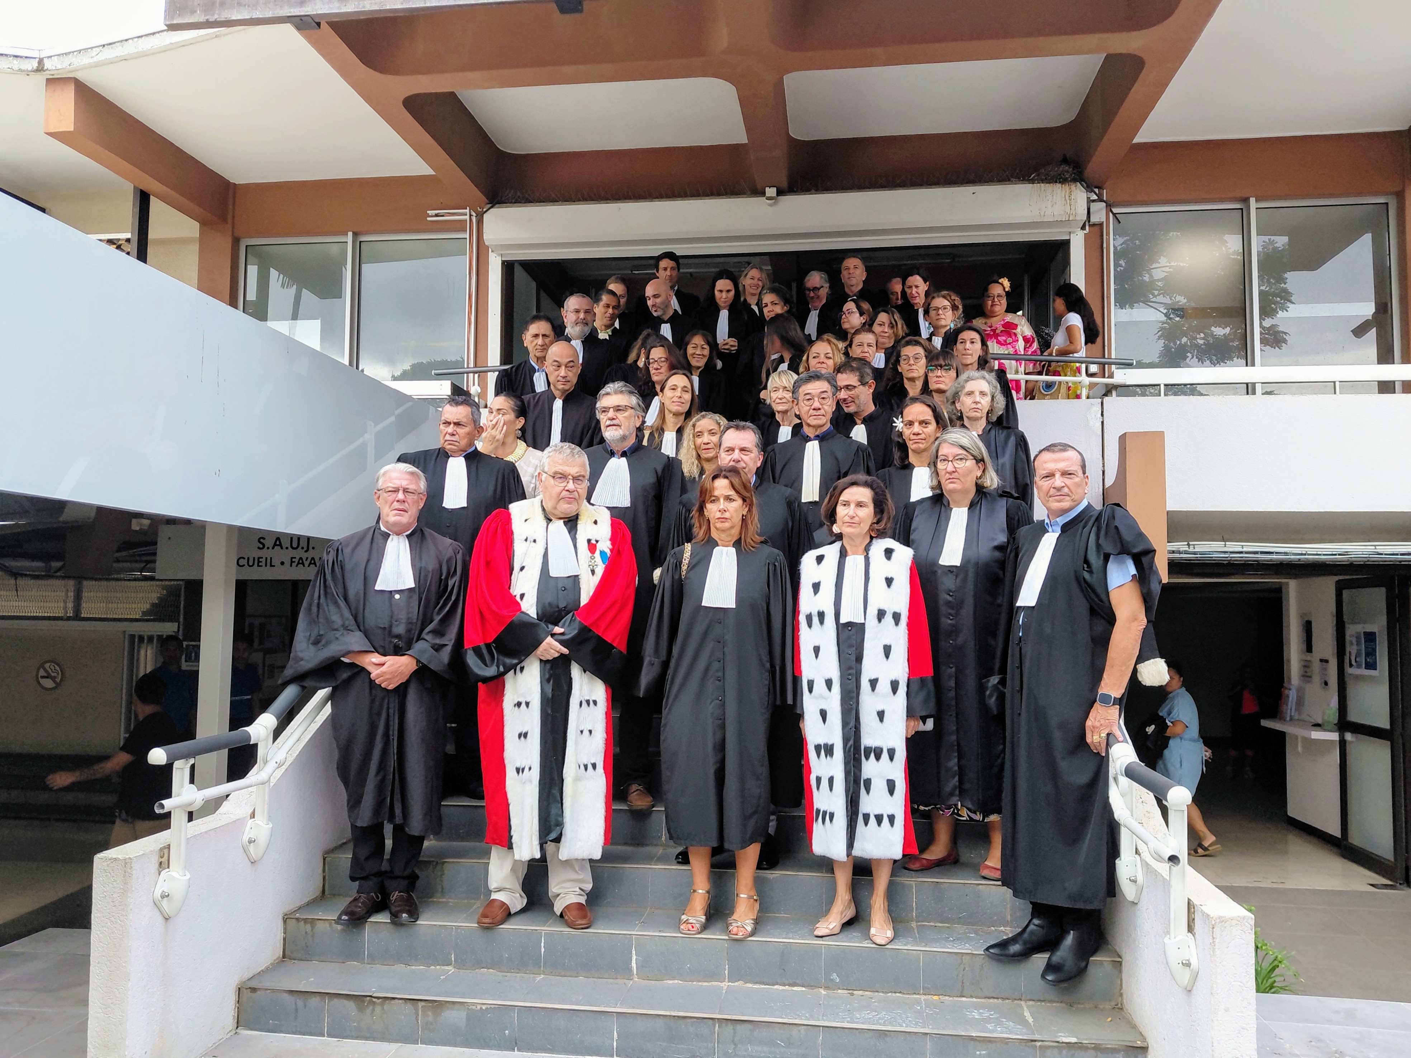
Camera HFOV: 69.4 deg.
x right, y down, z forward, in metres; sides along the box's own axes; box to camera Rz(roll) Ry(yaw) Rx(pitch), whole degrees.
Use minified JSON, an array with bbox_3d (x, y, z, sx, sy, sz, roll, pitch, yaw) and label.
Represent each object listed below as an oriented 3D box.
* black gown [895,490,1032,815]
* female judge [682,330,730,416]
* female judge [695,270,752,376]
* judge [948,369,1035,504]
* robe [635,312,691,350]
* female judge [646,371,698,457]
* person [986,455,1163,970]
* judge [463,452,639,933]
[{"bbox_3d":[1.001,0.460,3.962,0.540,1.211,0.360,-1,-4,22],"label":"black gown"},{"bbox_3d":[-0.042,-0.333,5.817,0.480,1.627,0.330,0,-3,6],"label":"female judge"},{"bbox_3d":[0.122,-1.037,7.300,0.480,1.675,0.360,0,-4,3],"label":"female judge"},{"bbox_3d":[1.284,0.071,4.777,0.510,1.643,0.360,-1,-4,17],"label":"judge"},{"bbox_3d":[-0.261,-0.757,6.295,0.580,1.180,0.380,0,-3,7],"label":"robe"},{"bbox_3d":[-0.170,0.045,4.902,0.540,1.640,0.360,0,-3,3],"label":"female judge"},{"bbox_3d":[1.228,0.566,3.479,0.440,1.735,0.550,3,-5,-42],"label":"person"},{"bbox_3d":[-0.581,0.558,3.825,0.640,1.769,0.420,1,-3,-9],"label":"judge"}]

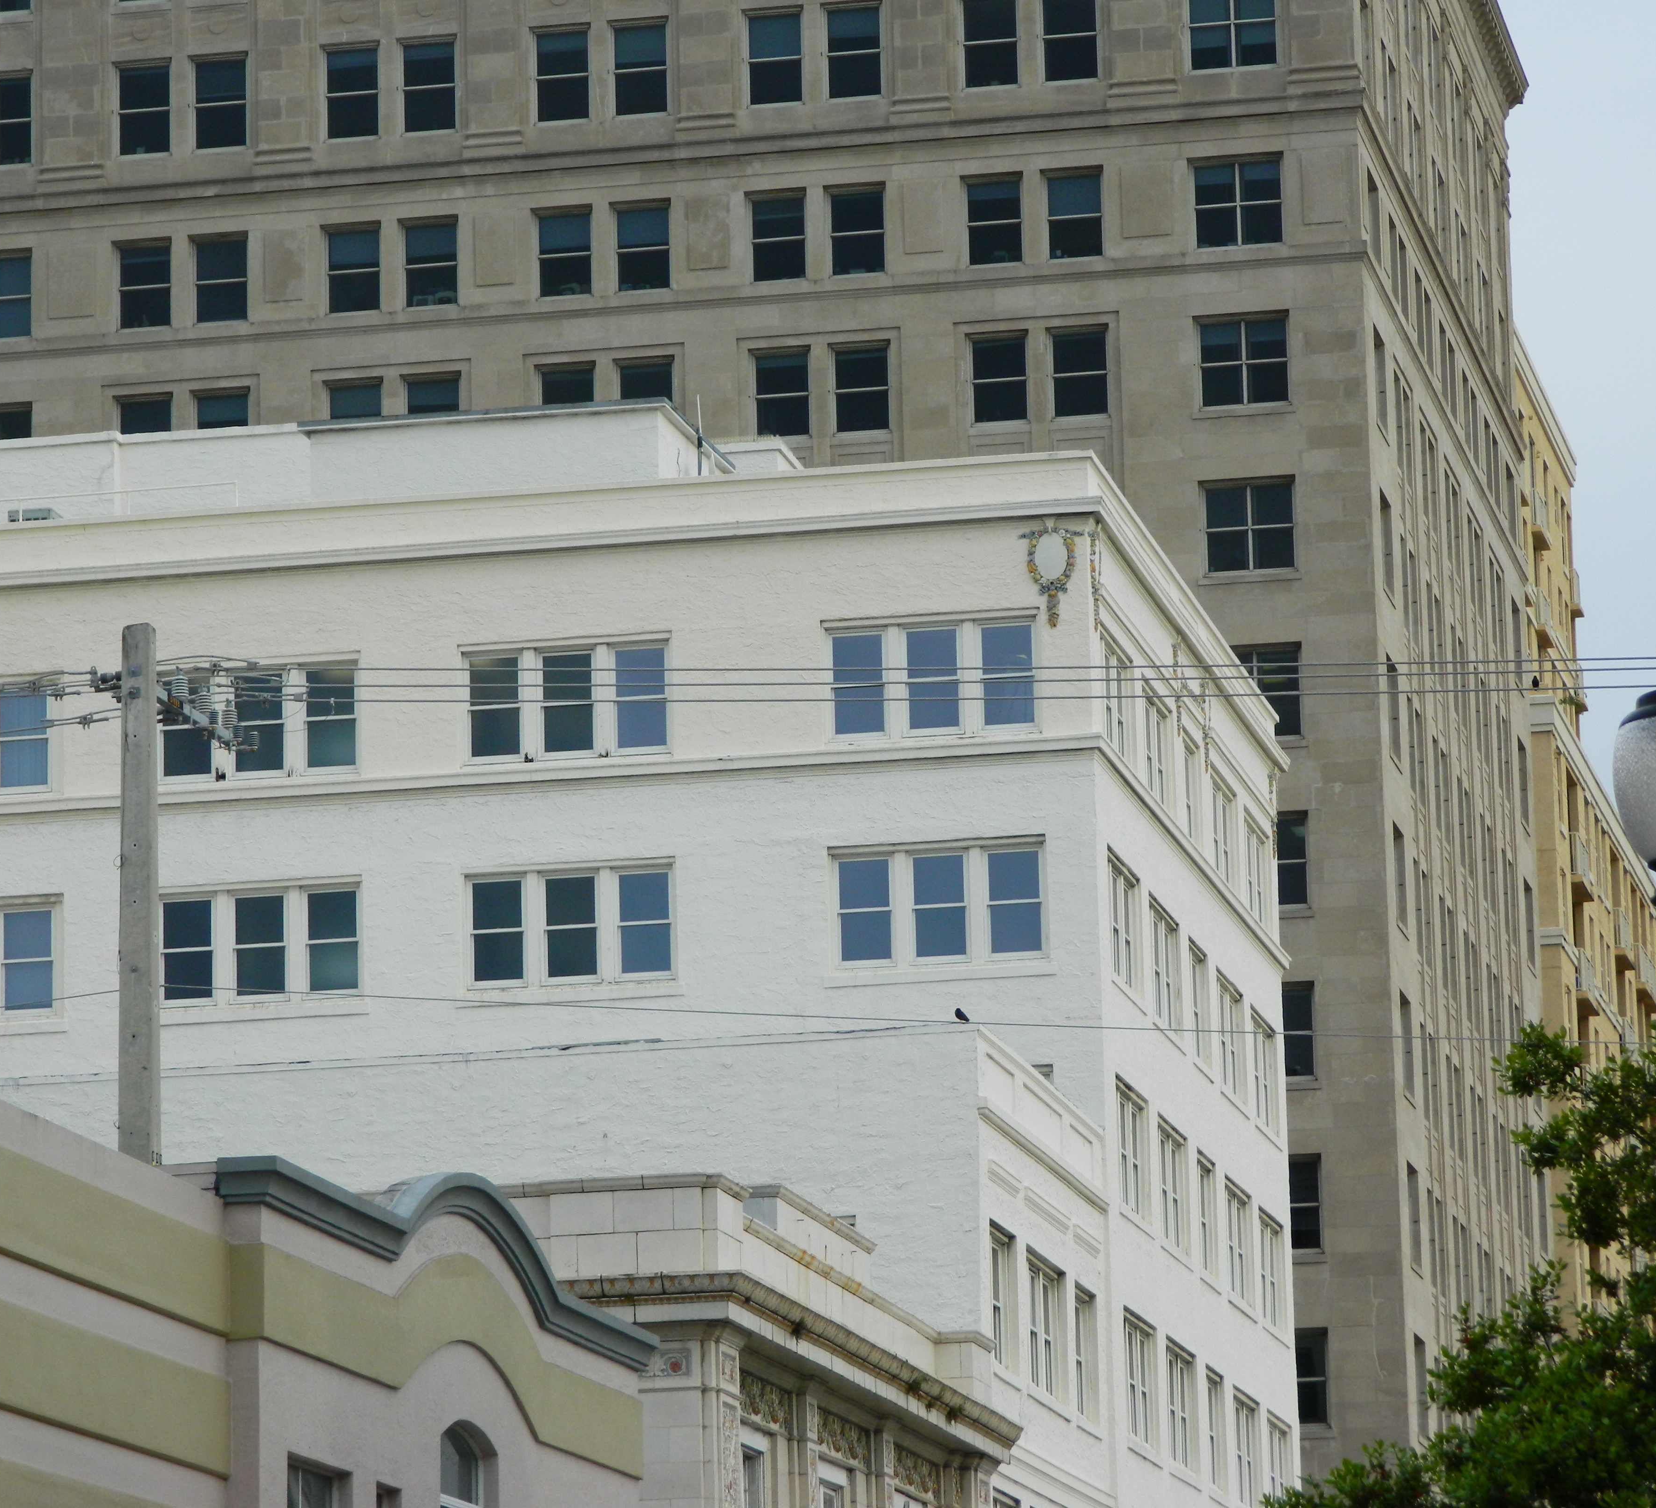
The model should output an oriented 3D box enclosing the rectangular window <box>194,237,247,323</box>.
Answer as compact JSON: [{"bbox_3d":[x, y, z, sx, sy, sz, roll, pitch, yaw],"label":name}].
[{"bbox_3d":[-12.654,-9.870,156.152,1.130,1.738,0.200,-4,-11,10],"label":"rectangular window"}]

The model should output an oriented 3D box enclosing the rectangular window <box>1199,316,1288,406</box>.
[{"bbox_3d":[8.447,-7.986,152.368,1.738,1.747,0.200,-4,-11,10],"label":"rectangular window"}]

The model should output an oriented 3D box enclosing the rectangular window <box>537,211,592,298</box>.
[{"bbox_3d":[-5.294,-10.104,151.675,1.140,1.830,0.180,-4,-11,11],"label":"rectangular window"}]

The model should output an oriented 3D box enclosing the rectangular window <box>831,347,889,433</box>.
[{"bbox_3d":[0.660,-7.497,153.800,1.132,1.775,0.200,-4,-11,10],"label":"rectangular window"}]

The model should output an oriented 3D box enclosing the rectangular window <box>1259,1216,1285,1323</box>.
[{"bbox_3d":[7.702,9.053,131.645,0.200,1.646,2.990,-4,-11,10],"label":"rectangular window"}]

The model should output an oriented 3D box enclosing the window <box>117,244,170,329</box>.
[{"bbox_3d":[-14.860,-10.159,163.136,1.146,1.887,0.150,-4,-11,10],"label":"window"}]

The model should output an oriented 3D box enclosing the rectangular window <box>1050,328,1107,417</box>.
[{"bbox_3d":[5.114,-7.794,152.984,1.109,1.800,0.200,-4,-11,10],"label":"rectangular window"}]

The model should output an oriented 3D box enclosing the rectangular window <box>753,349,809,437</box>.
[{"bbox_3d":[-0.939,-7.313,151.662,1.094,1.684,0.150,-4,-11,11],"label":"rectangular window"}]

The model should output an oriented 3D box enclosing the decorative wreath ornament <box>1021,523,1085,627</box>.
[{"bbox_3d":[3.365,-2.681,112.664,0.887,1.458,0.140,-4,-11,10],"label":"decorative wreath ornament"}]

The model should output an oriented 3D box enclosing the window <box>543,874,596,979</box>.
[{"bbox_3d":[-3.936,2.655,115.239,0.806,1.569,0.150,-4,-11,10],"label":"window"}]

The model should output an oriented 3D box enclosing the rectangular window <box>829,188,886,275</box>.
[{"bbox_3d":[0.605,-10.610,151.977,1.125,1.685,0.150,-4,-11,11],"label":"rectangular window"}]

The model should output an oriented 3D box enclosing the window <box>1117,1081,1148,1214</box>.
[{"bbox_3d":[4.511,5.954,112.327,0.200,1.850,3.100,-4,-11,10],"label":"window"}]

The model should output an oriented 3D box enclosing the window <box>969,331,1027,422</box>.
[{"bbox_3d":[3.469,-7.645,152.568,1.111,1.795,0.200,-4,-11,10],"label":"window"}]

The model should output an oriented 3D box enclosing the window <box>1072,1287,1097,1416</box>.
[{"bbox_3d":[3.633,8.714,109.102,0.200,1.794,1.879,-4,-11,10],"label":"window"}]

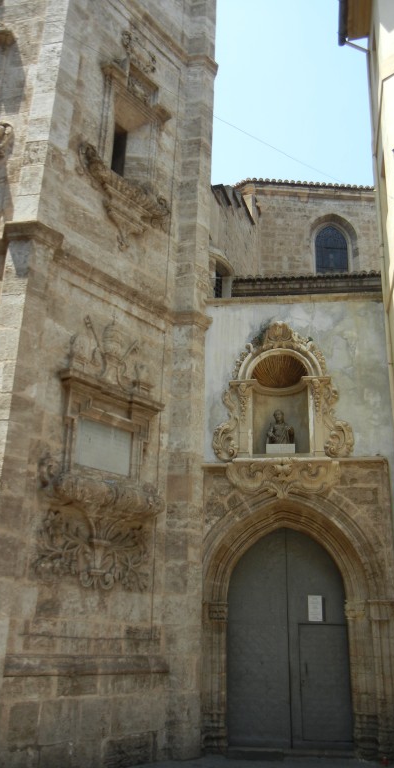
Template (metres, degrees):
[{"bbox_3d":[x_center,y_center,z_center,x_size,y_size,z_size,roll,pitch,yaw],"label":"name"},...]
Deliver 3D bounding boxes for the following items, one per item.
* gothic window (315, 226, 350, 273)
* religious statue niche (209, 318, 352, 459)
[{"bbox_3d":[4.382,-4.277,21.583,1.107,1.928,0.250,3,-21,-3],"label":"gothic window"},{"bbox_3d":[1.651,0.106,13.092,2.680,2.920,0.500,-2,-21,9],"label":"religious statue niche"}]

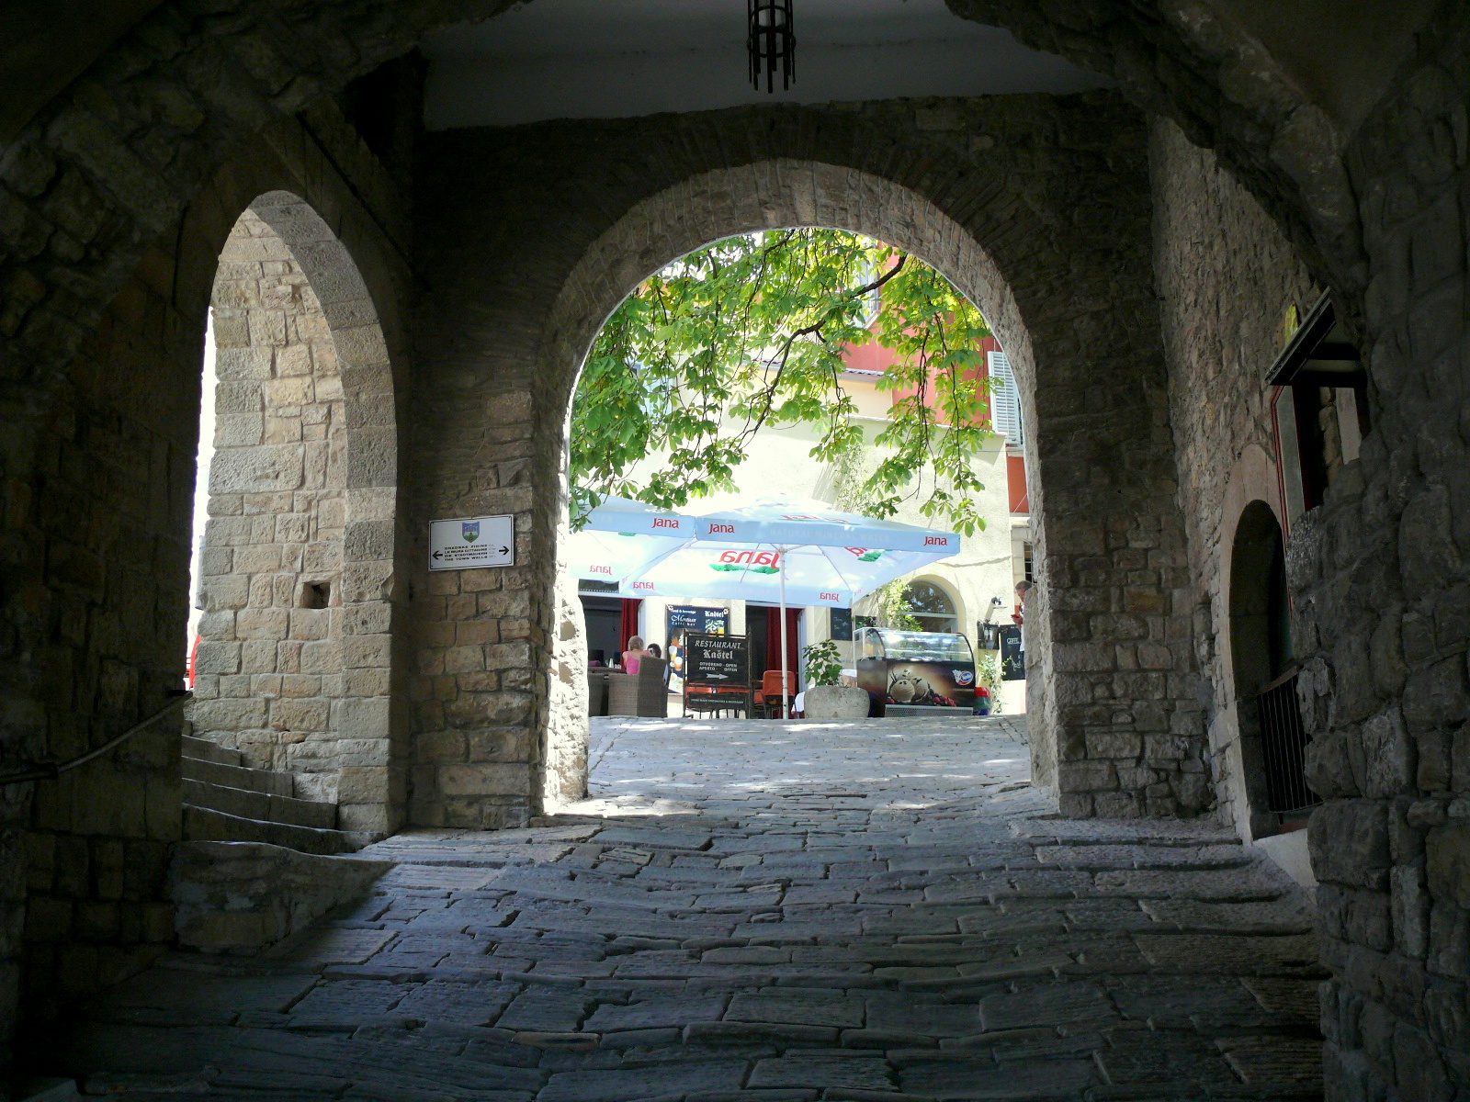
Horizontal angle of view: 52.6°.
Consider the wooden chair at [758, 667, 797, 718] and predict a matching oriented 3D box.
[{"bbox_3d":[0.576,2.147,21.006,0.520,0.860,0.560,3,-14,-18],"label":"wooden chair"}]

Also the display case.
[{"bbox_3d":[2.396,1.617,19.763,1.300,1.280,0.900,3,-14,-18],"label":"display case"}]

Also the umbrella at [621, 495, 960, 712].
[{"bbox_3d":[0.675,0.805,20.695,3.650,3.260,3.650,3,-14,-18],"label":"umbrella"}]

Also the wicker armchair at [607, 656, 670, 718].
[{"bbox_3d":[-1.290,1.861,19.802,0.600,0.870,0.570,-14,-18,43],"label":"wicker armchair"}]

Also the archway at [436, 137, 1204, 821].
[{"bbox_3d":[0.535,-0.485,11.965,5.519,5.316,1.600,-2,-13,5],"label":"archway"}]

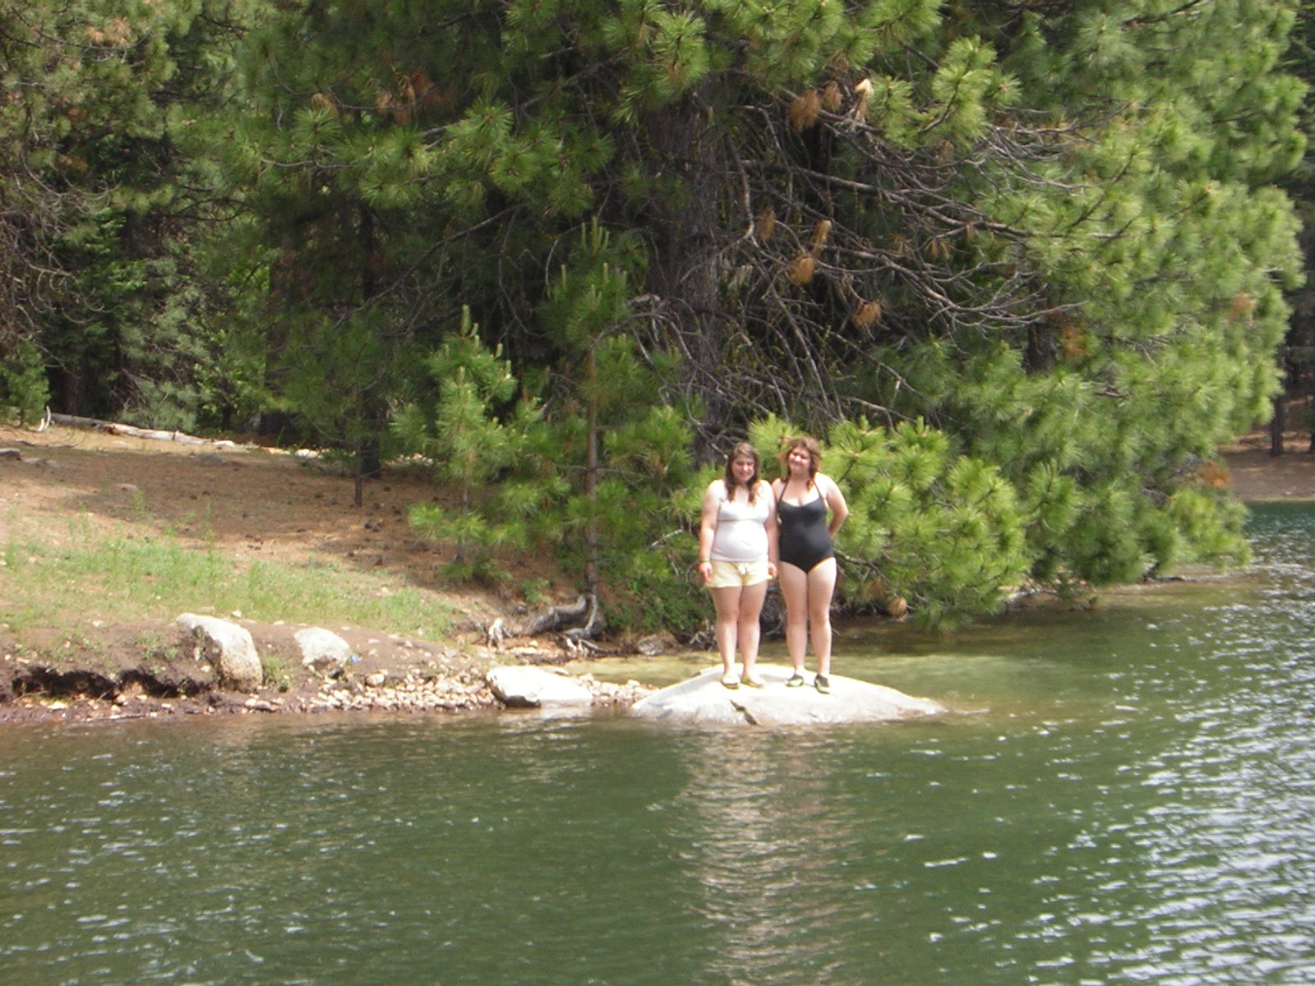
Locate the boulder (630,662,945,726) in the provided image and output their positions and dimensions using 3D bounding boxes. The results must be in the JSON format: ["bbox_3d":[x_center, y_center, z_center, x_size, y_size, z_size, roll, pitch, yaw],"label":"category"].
[{"bbox_3d":[0.868,1.350,27.400,2.110,0.430,1.650,0,1,0],"label":"boulder"}]

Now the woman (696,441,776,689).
[{"bbox_3d":[0.537,0.478,27.300,0.530,1.630,0.330,0,1,-5],"label":"woman"}]

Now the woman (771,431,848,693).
[{"bbox_3d":[1.003,0.474,27.250,0.520,1.690,0.340,0,1,-2],"label":"woman"}]

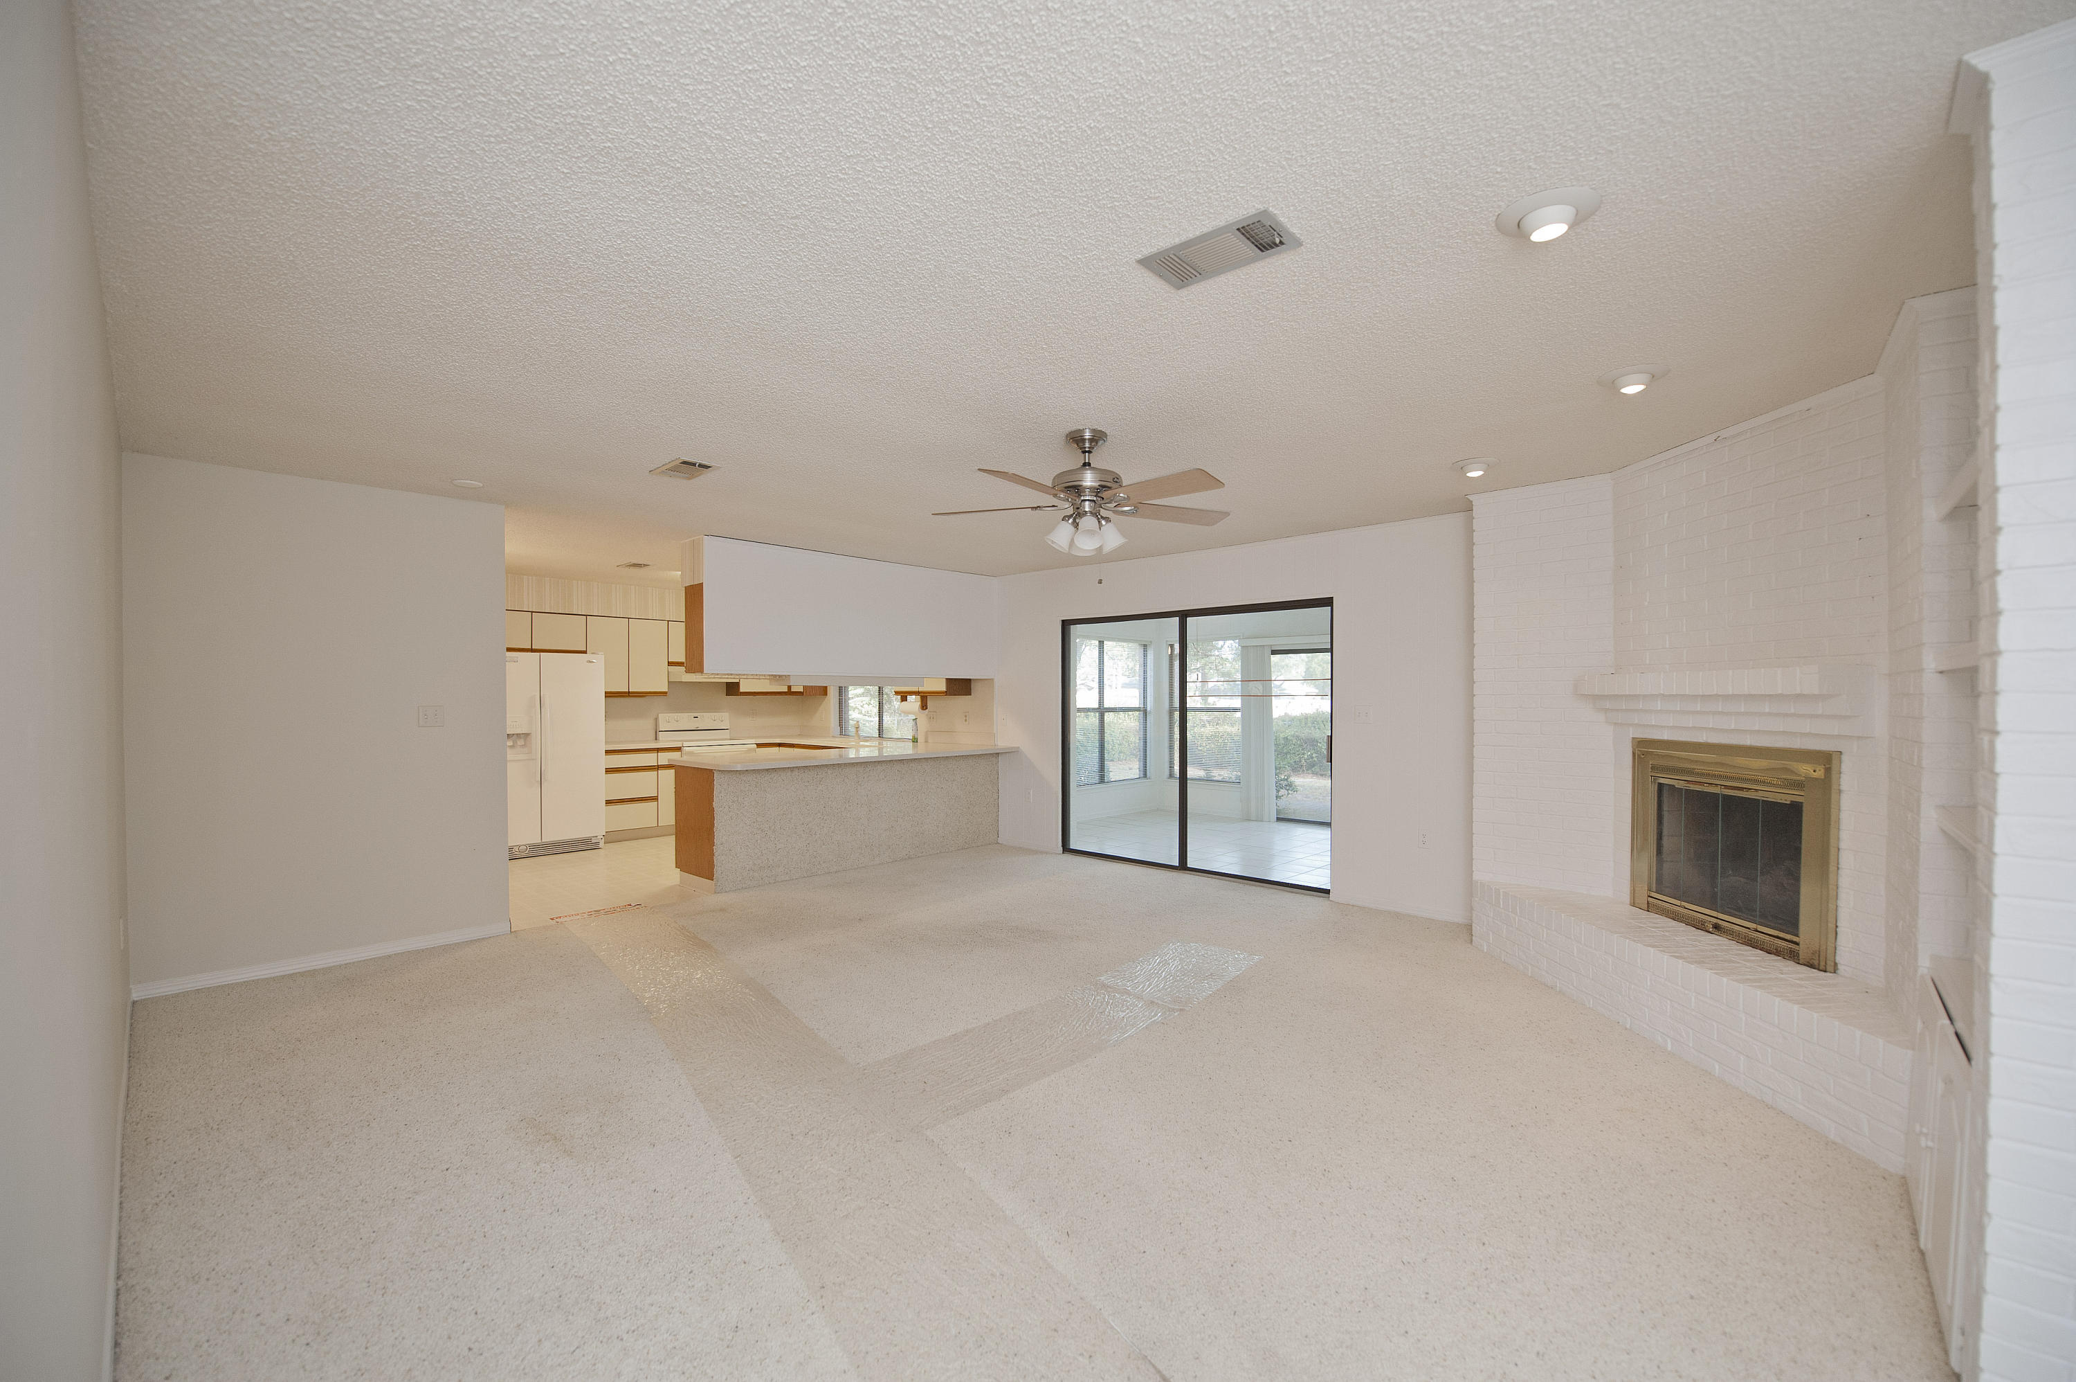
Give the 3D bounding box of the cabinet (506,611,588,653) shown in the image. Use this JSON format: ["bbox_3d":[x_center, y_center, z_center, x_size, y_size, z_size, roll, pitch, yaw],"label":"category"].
[{"bbox_3d":[-4.670,-0.521,7.362,0.330,0.365,0.914,0,0,44],"label":"cabinet"}]

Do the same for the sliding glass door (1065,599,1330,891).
[{"bbox_3d":[1.112,0.372,6.127,2.287,2.010,0.120,0,0,41],"label":"sliding glass door"}]

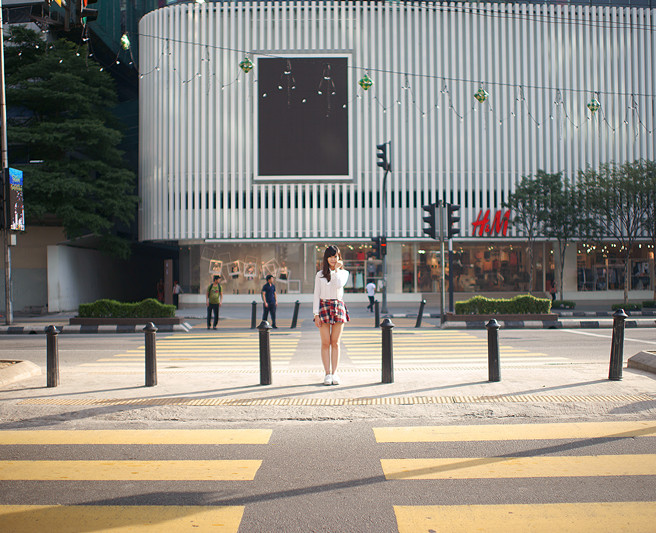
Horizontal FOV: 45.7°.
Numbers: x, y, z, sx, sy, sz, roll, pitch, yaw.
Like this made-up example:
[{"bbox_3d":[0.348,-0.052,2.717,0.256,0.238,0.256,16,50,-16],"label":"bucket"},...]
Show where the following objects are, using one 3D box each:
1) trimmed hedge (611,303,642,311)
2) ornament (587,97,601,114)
[{"bbox_3d":[13.862,1.905,36.134,1.269,0.294,1.066,0,-2,0],"label":"trimmed hedge"},{"bbox_3d":[8.816,-5.342,25.800,0.440,0.540,0.220,-1,-2,19],"label":"ornament"}]

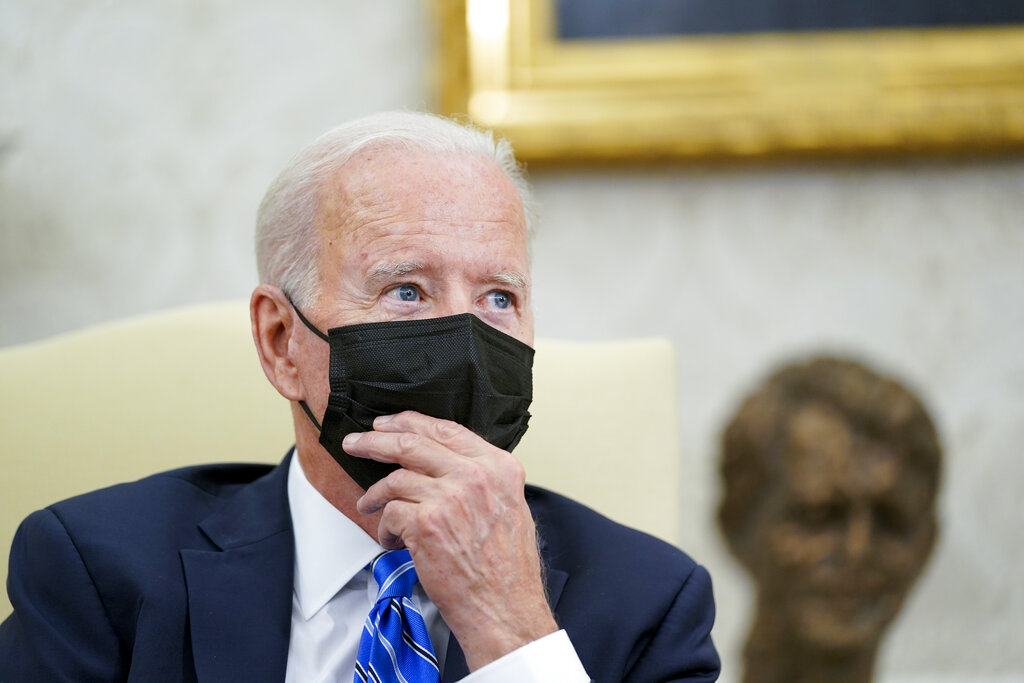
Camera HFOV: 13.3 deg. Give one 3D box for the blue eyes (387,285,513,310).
[{"bbox_3d":[-0.038,-0.027,2.690,0.090,0.014,0.022,3,-8,-29],"label":"blue eyes"}]

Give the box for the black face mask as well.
[{"bbox_3d":[-0.049,0.035,2.710,0.145,0.115,0.110,3,-8,-29],"label":"black face mask"}]

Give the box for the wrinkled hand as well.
[{"bbox_3d":[-0.031,0.113,2.620,0.100,0.165,0.085,-30,-3,-7],"label":"wrinkled hand"}]

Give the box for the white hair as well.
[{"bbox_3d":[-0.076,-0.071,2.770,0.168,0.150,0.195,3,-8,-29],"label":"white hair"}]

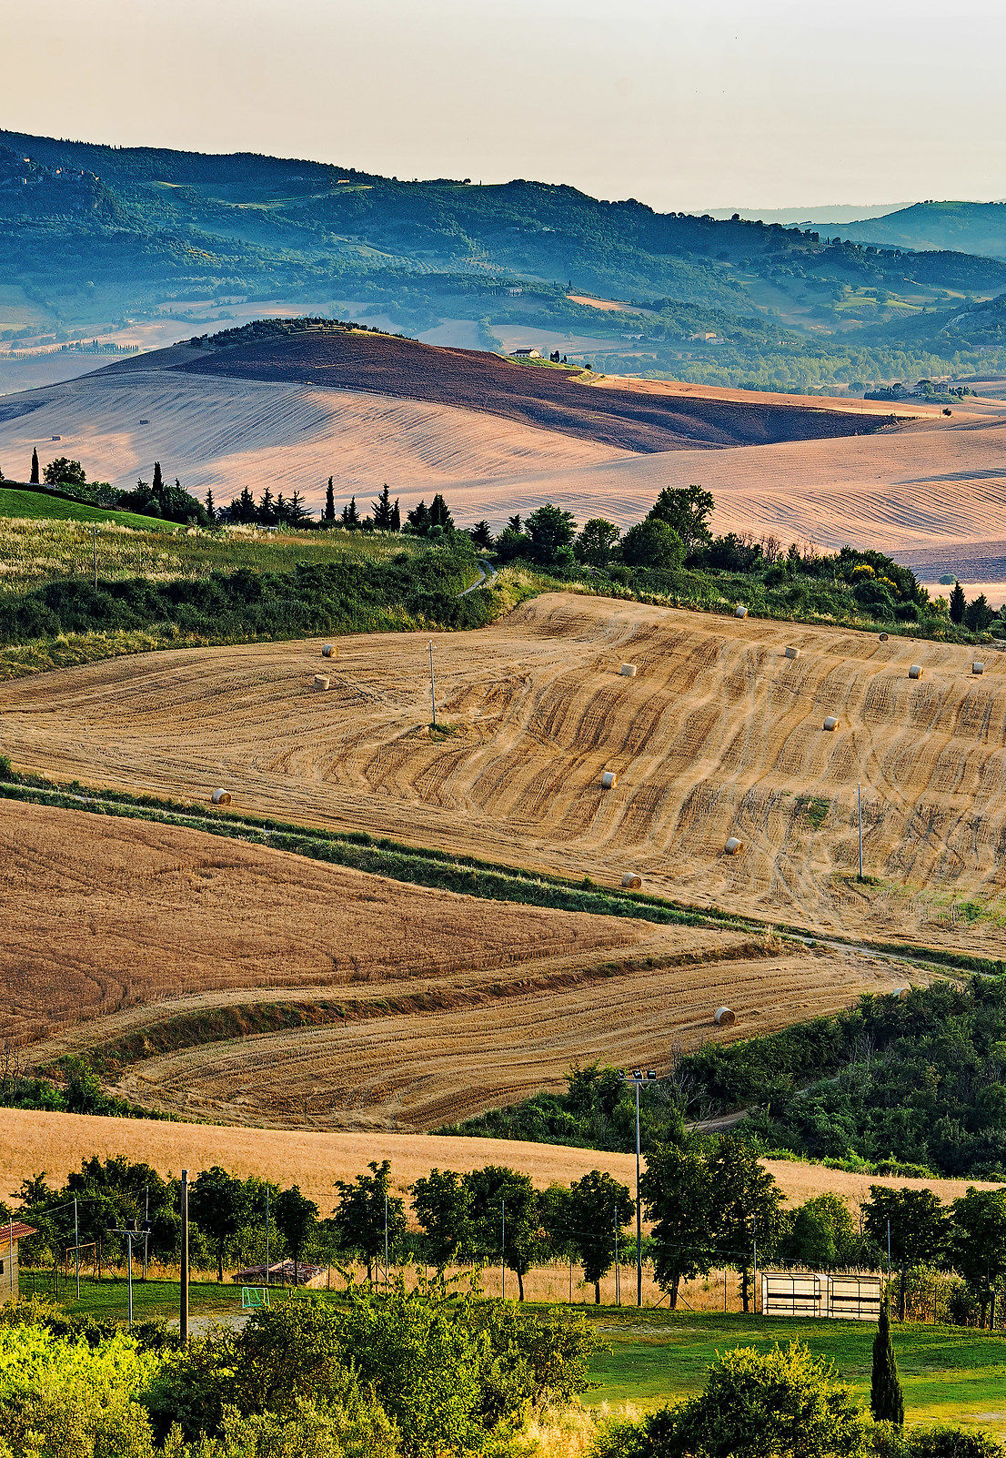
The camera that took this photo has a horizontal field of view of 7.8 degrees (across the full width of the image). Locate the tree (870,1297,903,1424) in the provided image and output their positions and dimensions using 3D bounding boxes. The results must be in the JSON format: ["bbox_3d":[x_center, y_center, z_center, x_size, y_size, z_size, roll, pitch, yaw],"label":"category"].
[{"bbox_3d":[18.080,29.810,349.000,1.490,6.360,1.440,0,4,0],"label":"tree"}]

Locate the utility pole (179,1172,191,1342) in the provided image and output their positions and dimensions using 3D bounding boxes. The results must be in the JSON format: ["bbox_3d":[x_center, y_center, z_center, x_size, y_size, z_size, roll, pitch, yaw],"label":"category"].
[{"bbox_3d":[-15.790,26.680,368.000,0.420,9.400,0.420,0,4,0],"label":"utility pole"}]

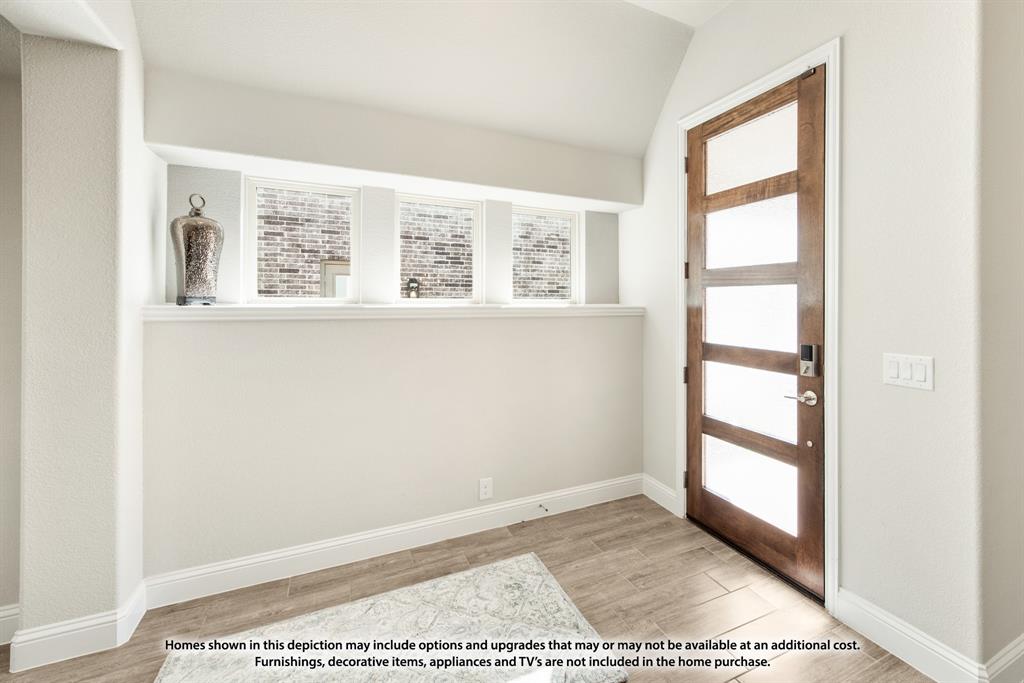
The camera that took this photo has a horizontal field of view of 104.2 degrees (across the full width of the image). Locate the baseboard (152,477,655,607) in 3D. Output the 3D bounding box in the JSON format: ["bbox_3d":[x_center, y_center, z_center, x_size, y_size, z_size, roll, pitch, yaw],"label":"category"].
[{"bbox_3d":[-0.350,1.111,2.374,2.867,0.148,0.018,-2,5,-24],"label":"baseboard"}]

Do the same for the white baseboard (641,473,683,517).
[{"bbox_3d":[1.022,1.074,2.793,0.018,0.148,0.350,-2,5,-23],"label":"white baseboard"}]

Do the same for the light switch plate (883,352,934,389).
[{"bbox_3d":[1.560,0.119,1.569,0.012,0.122,0.152,-1,4,-24],"label":"light switch plate"}]

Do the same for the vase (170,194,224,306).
[{"bbox_3d":[-1.544,-0.449,1.956,0.165,0.534,0.185,2,3,42],"label":"vase"}]

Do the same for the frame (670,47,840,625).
[{"bbox_3d":[1.307,-0.108,2.236,0.120,2.576,0.917,-1,2,-24],"label":"frame"}]

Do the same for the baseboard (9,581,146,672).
[{"bbox_3d":[-1.784,1.176,1.658,0.343,0.148,0.189,-2,5,-24],"label":"baseboard"}]

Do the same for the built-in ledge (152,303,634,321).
[{"bbox_3d":[-0.398,-0.186,2.484,2.870,0.080,0.282,-2,4,-24],"label":"built-in ledge"}]

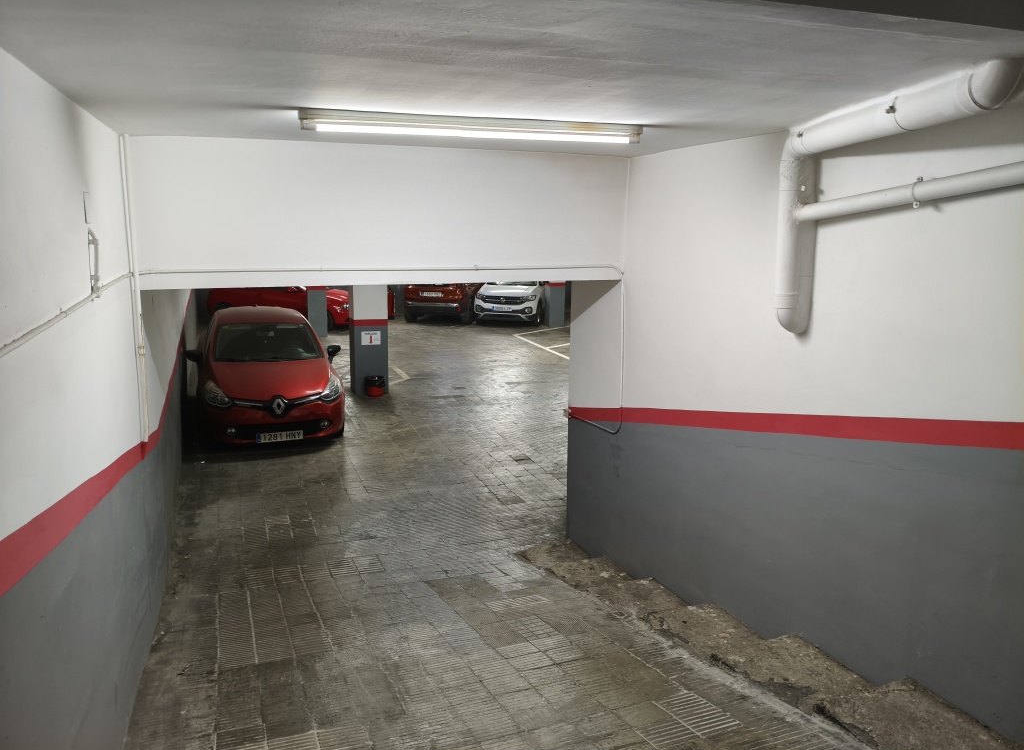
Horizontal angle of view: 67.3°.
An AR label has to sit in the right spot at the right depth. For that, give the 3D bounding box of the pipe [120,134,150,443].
[{"bbox_3d":[-2.217,-0.479,4.536,0.050,1.816,0.050,-4,11,-20],"label":"pipe"}]

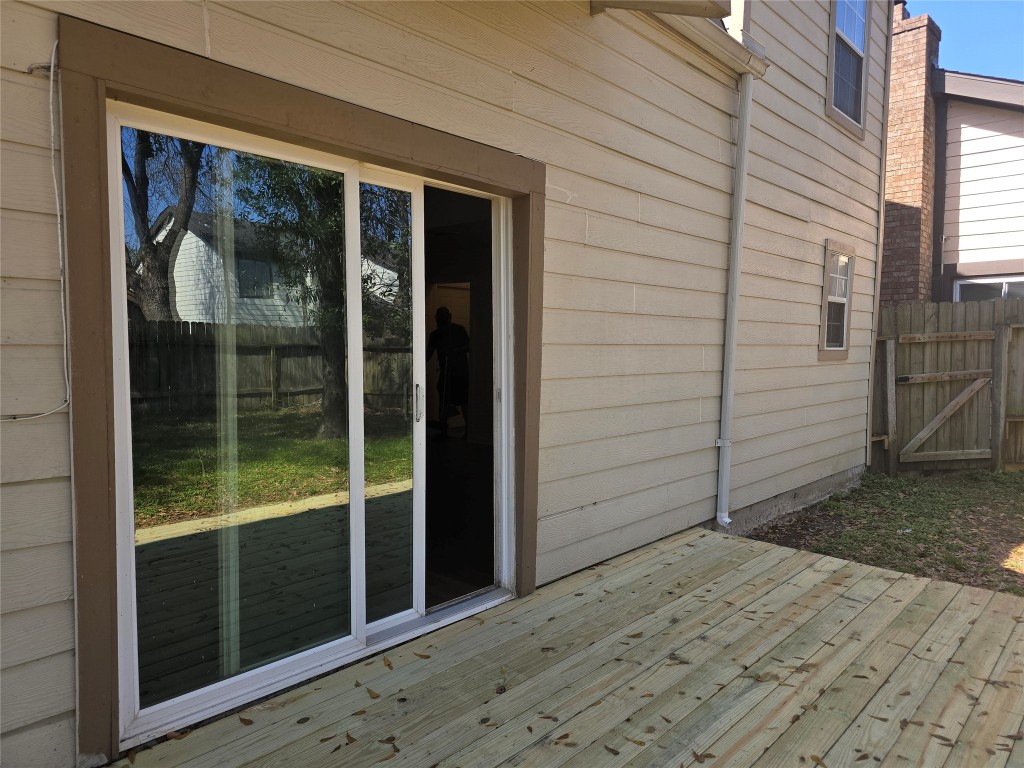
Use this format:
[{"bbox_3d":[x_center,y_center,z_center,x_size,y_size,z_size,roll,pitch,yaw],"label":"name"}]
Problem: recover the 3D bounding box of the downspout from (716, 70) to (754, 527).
[{"bbox_3d":[1.584,-0.546,4.810,0.105,3.150,0.085,6,6,43],"label":"downspout"}]

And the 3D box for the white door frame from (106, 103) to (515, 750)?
[{"bbox_3d":[-0.628,0.119,2.741,0.120,2.007,1.820,4,5,43],"label":"white door frame"}]

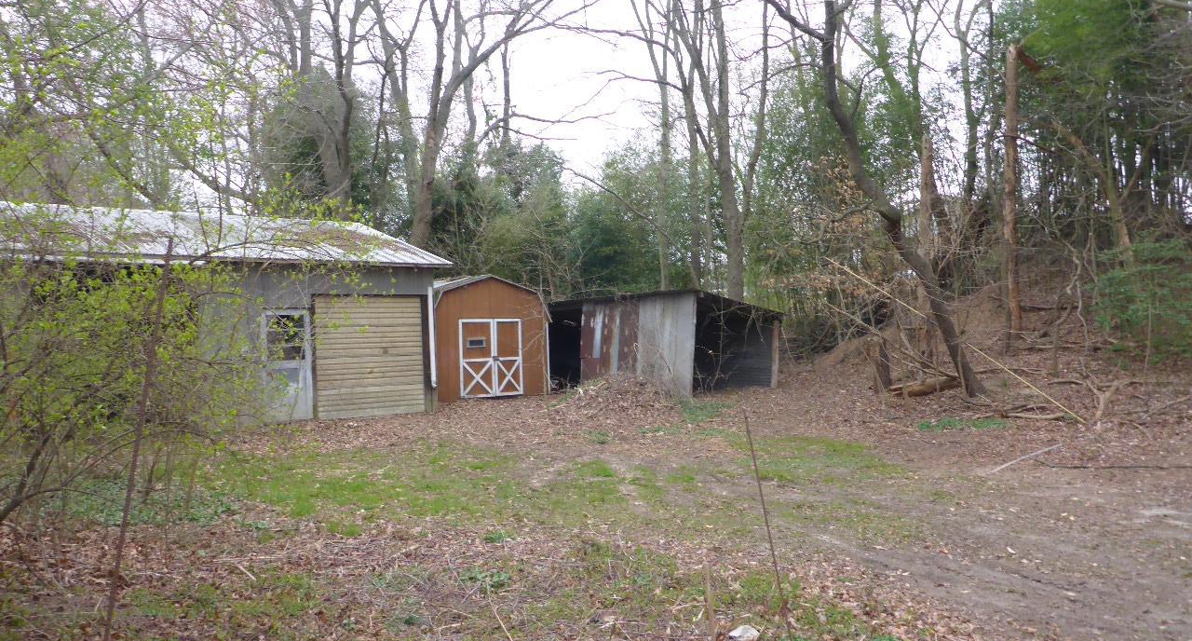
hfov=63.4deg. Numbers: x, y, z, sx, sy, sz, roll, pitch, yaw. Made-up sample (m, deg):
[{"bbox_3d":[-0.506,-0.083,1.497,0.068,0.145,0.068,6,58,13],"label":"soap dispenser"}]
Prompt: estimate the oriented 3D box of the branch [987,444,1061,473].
[{"bbox_3d":[5.030,1.620,11.300,2.000,0.080,0.100,-1,2,-44],"label":"branch"}]

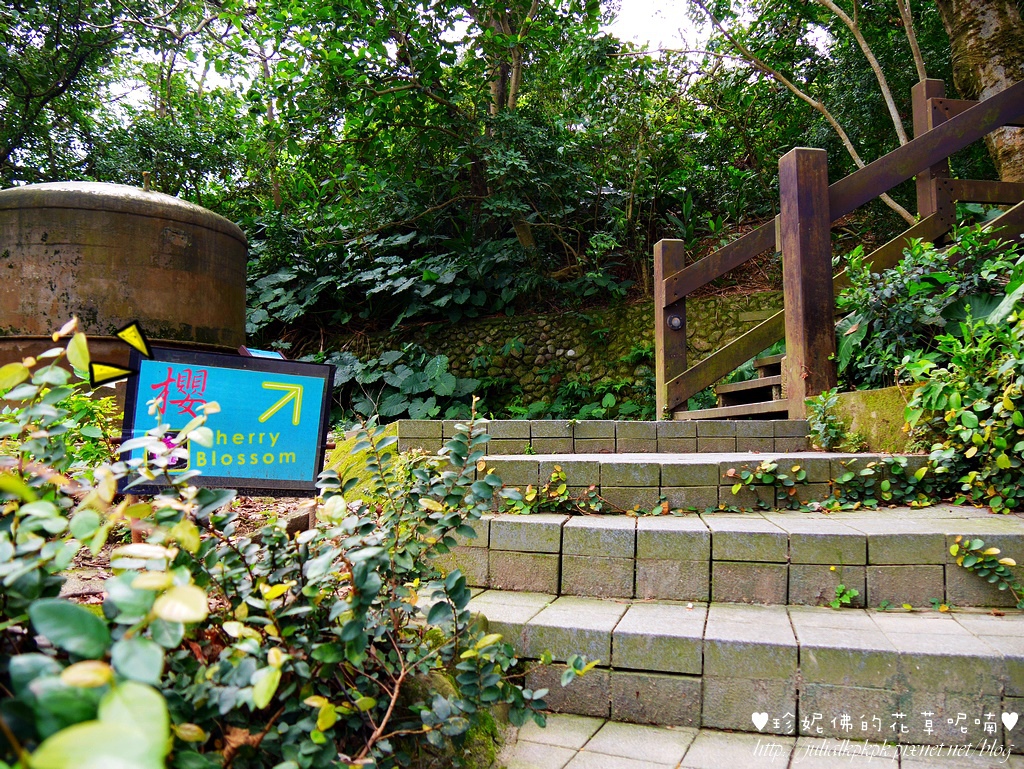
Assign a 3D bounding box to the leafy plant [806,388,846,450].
[{"bbox_3d":[1.515,0.168,4.000,0.195,0.300,0.185,0,-4,0],"label":"leafy plant"}]

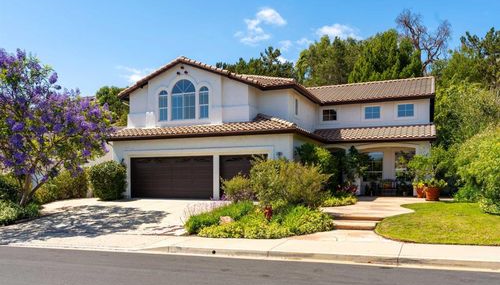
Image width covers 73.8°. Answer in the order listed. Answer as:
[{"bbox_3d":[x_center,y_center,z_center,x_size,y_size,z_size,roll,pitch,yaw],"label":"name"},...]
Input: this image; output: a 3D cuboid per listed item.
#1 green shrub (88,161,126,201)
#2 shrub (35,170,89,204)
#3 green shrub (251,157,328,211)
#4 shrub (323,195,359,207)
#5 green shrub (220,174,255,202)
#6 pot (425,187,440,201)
[{"bbox_3d":[-7.245,1.954,17.000,1.850,2.030,1.800,-1,-3,15],"label":"green shrub"},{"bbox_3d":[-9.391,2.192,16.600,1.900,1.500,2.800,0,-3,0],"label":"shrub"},{"bbox_3d":[1.529,1.626,12.900,3.000,2.050,2.500,-1,-3,15],"label":"green shrub"},{"bbox_3d":[3.944,2.555,14.600,1.650,0.450,1.600,0,-3,0],"label":"shrub"},{"bbox_3d":[-0.499,1.884,13.300,1.350,1.200,1.300,0,-3,0],"label":"green shrub"},{"bbox_3d":[8.957,2.510,16.300,0.710,0.690,0.710,-1,-3,15],"label":"pot"}]

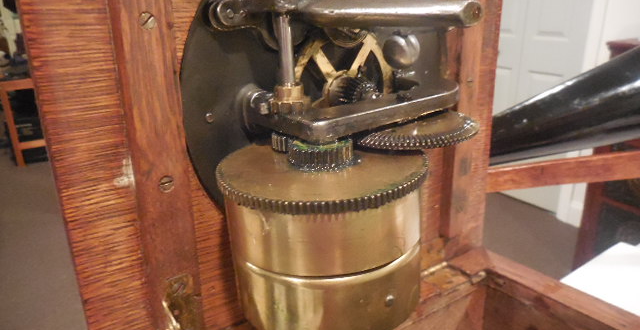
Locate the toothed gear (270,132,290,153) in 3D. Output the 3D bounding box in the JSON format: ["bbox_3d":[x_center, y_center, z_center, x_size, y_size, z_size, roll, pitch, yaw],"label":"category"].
[{"bbox_3d":[-0.013,-0.012,0.215,0.019,0.008,0.019,-3,19,0],"label":"toothed gear"}]

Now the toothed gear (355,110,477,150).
[{"bbox_3d":[0.041,-0.020,0.228,0.070,0.004,0.070,-3,19,0],"label":"toothed gear"}]

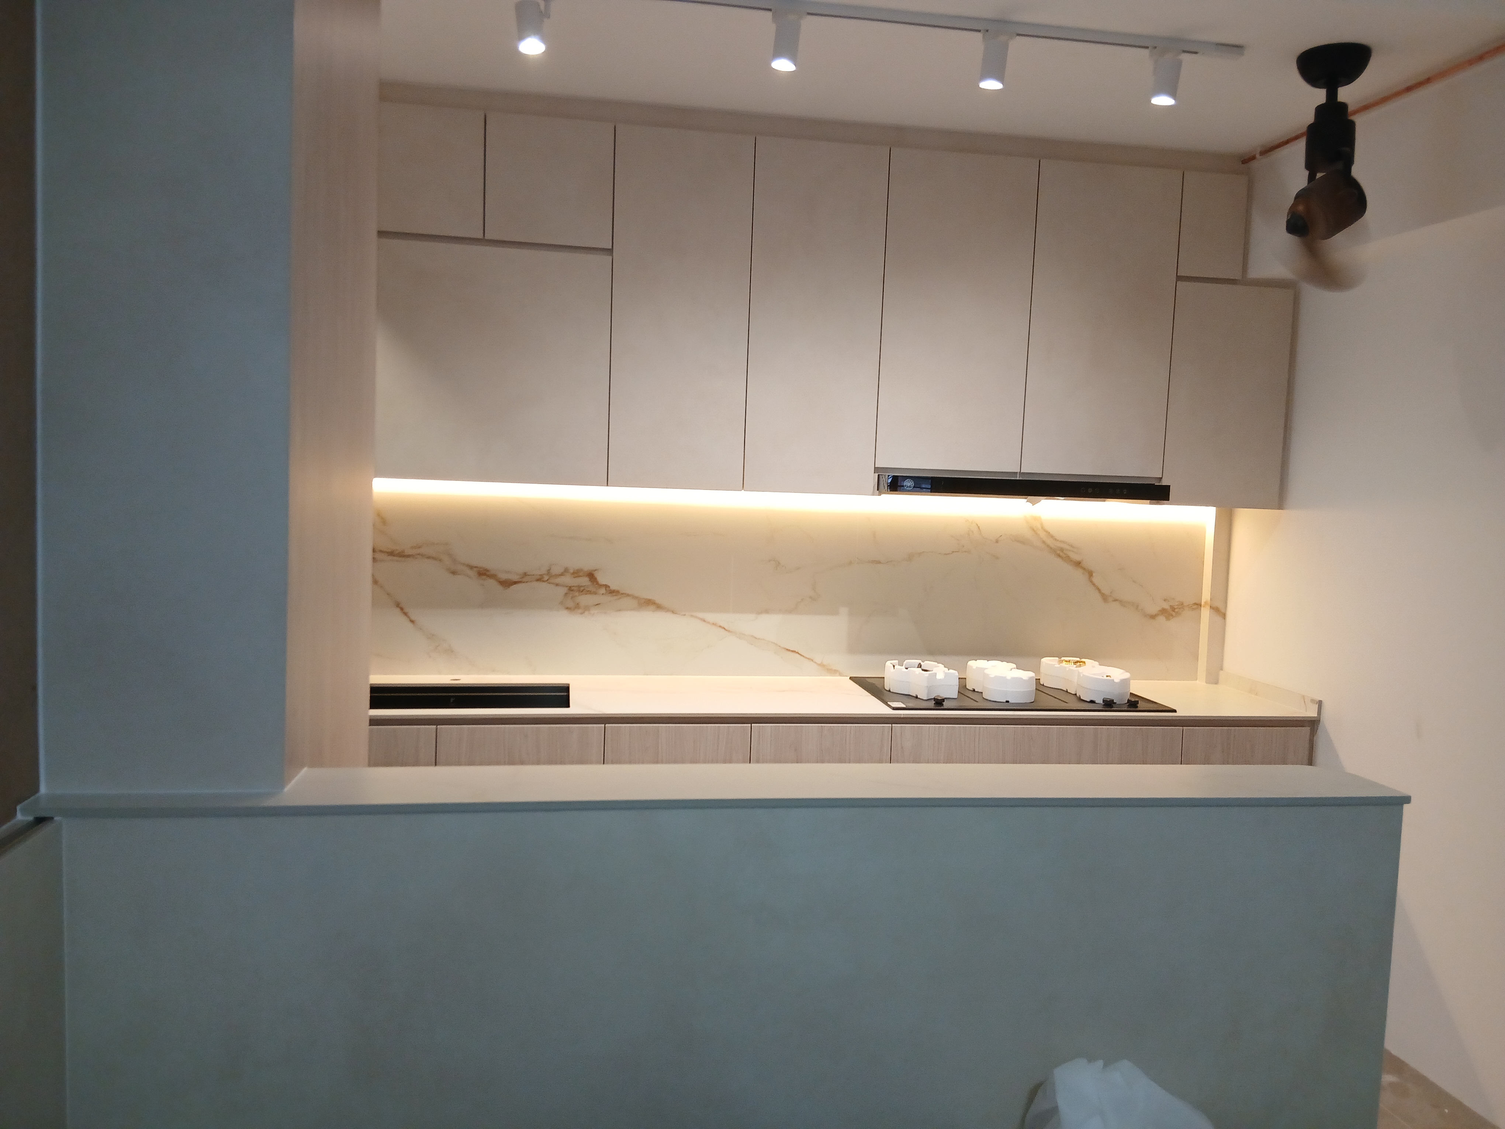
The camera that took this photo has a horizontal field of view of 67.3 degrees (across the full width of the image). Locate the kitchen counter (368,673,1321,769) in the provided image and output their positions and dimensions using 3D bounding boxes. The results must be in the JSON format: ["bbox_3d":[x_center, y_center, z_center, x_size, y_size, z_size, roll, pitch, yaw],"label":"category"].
[{"bbox_3d":[0.127,0.835,3.521,3.139,0.878,0.599,1,4,-9],"label":"kitchen counter"}]

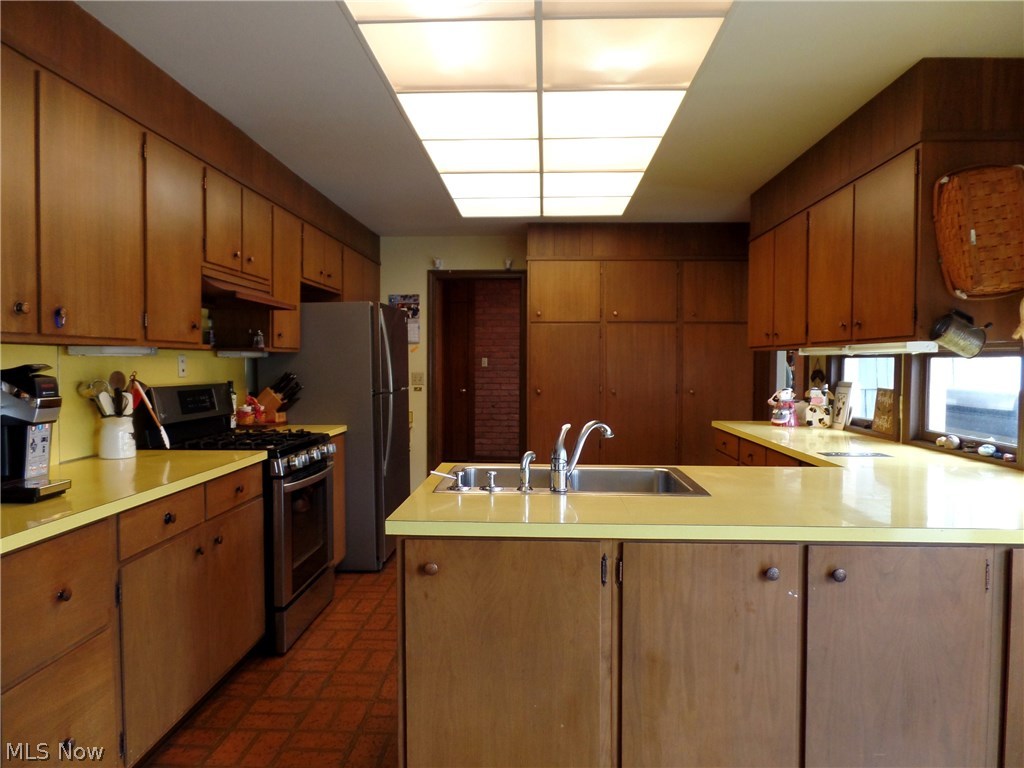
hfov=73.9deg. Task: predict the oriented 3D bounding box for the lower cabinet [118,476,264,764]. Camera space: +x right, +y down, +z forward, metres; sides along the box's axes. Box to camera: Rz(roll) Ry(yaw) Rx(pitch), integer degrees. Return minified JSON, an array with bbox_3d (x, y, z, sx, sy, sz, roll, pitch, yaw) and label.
[{"bbox_3d":[-1.427,0.747,2.517,0.620,0.795,1.020,0,2,3],"label":"lower cabinet"}]

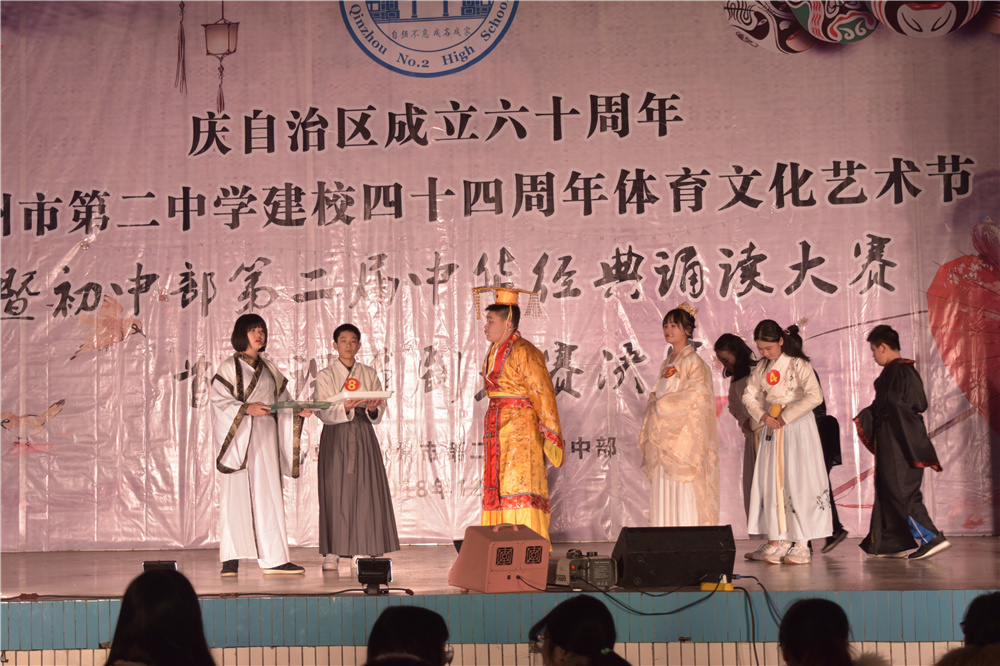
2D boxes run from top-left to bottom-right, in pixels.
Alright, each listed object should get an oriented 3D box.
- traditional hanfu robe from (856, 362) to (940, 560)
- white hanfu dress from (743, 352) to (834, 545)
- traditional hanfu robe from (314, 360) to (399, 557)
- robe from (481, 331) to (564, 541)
[{"bbox_3d":[2.597,0.804,12.482,0.480,1.260,0.470,-2,-2,17],"label":"traditional hanfu robe"},{"bbox_3d":[1.786,0.711,11.900,0.550,1.180,0.440,-3,-4,27],"label":"white hanfu dress"},{"bbox_3d":[-0.917,0.806,12.250,0.540,1.250,0.420,-1,-3,-9],"label":"traditional hanfu robe"},{"bbox_3d":[0.149,0.719,12.700,0.520,1.450,0.540,0,-3,-22],"label":"robe"}]

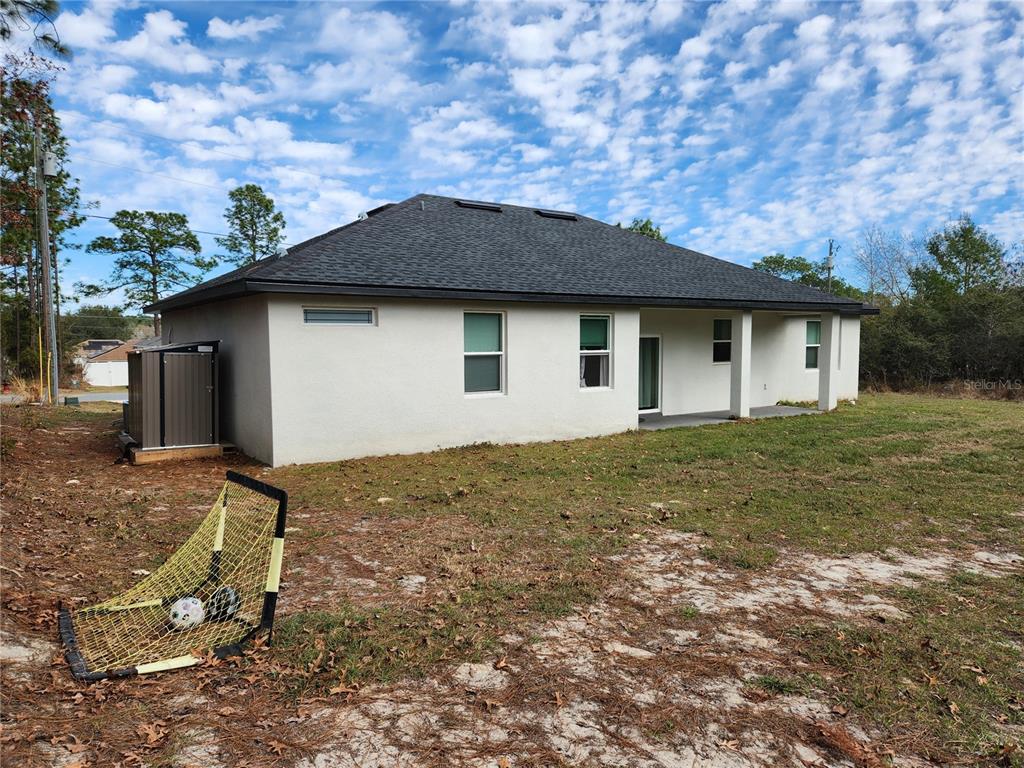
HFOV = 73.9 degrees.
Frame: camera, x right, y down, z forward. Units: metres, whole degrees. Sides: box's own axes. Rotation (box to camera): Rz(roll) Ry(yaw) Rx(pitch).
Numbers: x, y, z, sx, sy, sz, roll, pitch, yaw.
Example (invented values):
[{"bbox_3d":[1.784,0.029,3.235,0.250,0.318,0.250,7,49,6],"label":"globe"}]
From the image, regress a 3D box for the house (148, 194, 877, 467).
[{"bbox_3d":[-0.340,-2.396,22.340,19.420,5.650,16.820,-3,5,-33],"label":"house"}]

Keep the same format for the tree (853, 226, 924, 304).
[{"bbox_3d":[19.372,-4.270,34.877,4.000,7.490,3.800,0,5,0],"label":"tree"}]

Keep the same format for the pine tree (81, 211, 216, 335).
[{"bbox_3d":[-33.114,-8.076,61.758,12.000,15.090,11.400,0,5,0],"label":"pine tree"}]

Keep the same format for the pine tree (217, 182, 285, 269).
[{"bbox_3d":[-24.490,-9.572,63.650,7.200,17.820,6.840,0,5,0],"label":"pine tree"}]

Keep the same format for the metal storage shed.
[{"bbox_3d":[-6.008,0.169,12.081,1.250,1.900,1.950,-3,5,-33],"label":"metal storage shed"}]

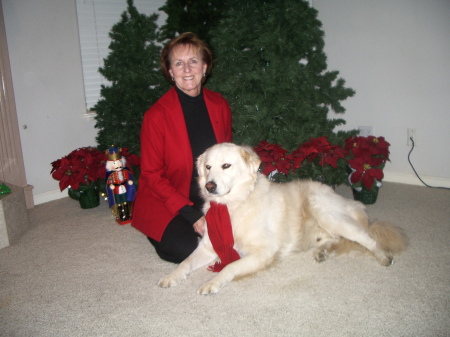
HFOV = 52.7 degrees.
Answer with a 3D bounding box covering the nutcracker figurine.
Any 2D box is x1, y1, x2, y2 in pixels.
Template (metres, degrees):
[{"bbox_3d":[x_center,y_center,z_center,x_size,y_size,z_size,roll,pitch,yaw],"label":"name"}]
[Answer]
[{"bbox_3d":[-0.601,0.092,2.586,0.150,0.420,0.125,-9,12,-28],"label":"nutcracker figurine"}]

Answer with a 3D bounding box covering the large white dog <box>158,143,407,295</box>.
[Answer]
[{"bbox_3d":[0.268,0.136,1.867,1.070,0.510,0.570,-10,13,-31],"label":"large white dog"}]

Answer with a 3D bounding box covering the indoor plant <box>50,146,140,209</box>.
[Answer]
[{"bbox_3d":[-0.839,0.051,2.973,0.530,0.380,0.440,-5,11,-8],"label":"indoor plant"}]

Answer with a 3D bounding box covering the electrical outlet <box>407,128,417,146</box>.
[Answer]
[{"bbox_3d":[1.233,-0.204,3.000,0.072,0.117,0.012,7,14,42],"label":"electrical outlet"}]

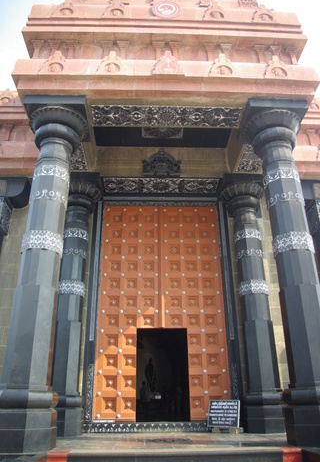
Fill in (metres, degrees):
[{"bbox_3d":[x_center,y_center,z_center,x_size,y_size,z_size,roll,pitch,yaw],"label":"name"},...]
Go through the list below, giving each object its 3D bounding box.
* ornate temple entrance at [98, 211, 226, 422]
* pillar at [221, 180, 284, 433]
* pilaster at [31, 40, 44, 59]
[{"bbox_3d":[0.036,1.675,8.583,2.961,5.124,0.147,0,-24,-2],"label":"ornate temple entrance"},{"bbox_3d":[2.119,1.401,8.121,1.050,5.653,1.050,0,-24,-2],"label":"pillar"},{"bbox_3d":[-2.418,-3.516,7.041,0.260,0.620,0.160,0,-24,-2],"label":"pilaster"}]

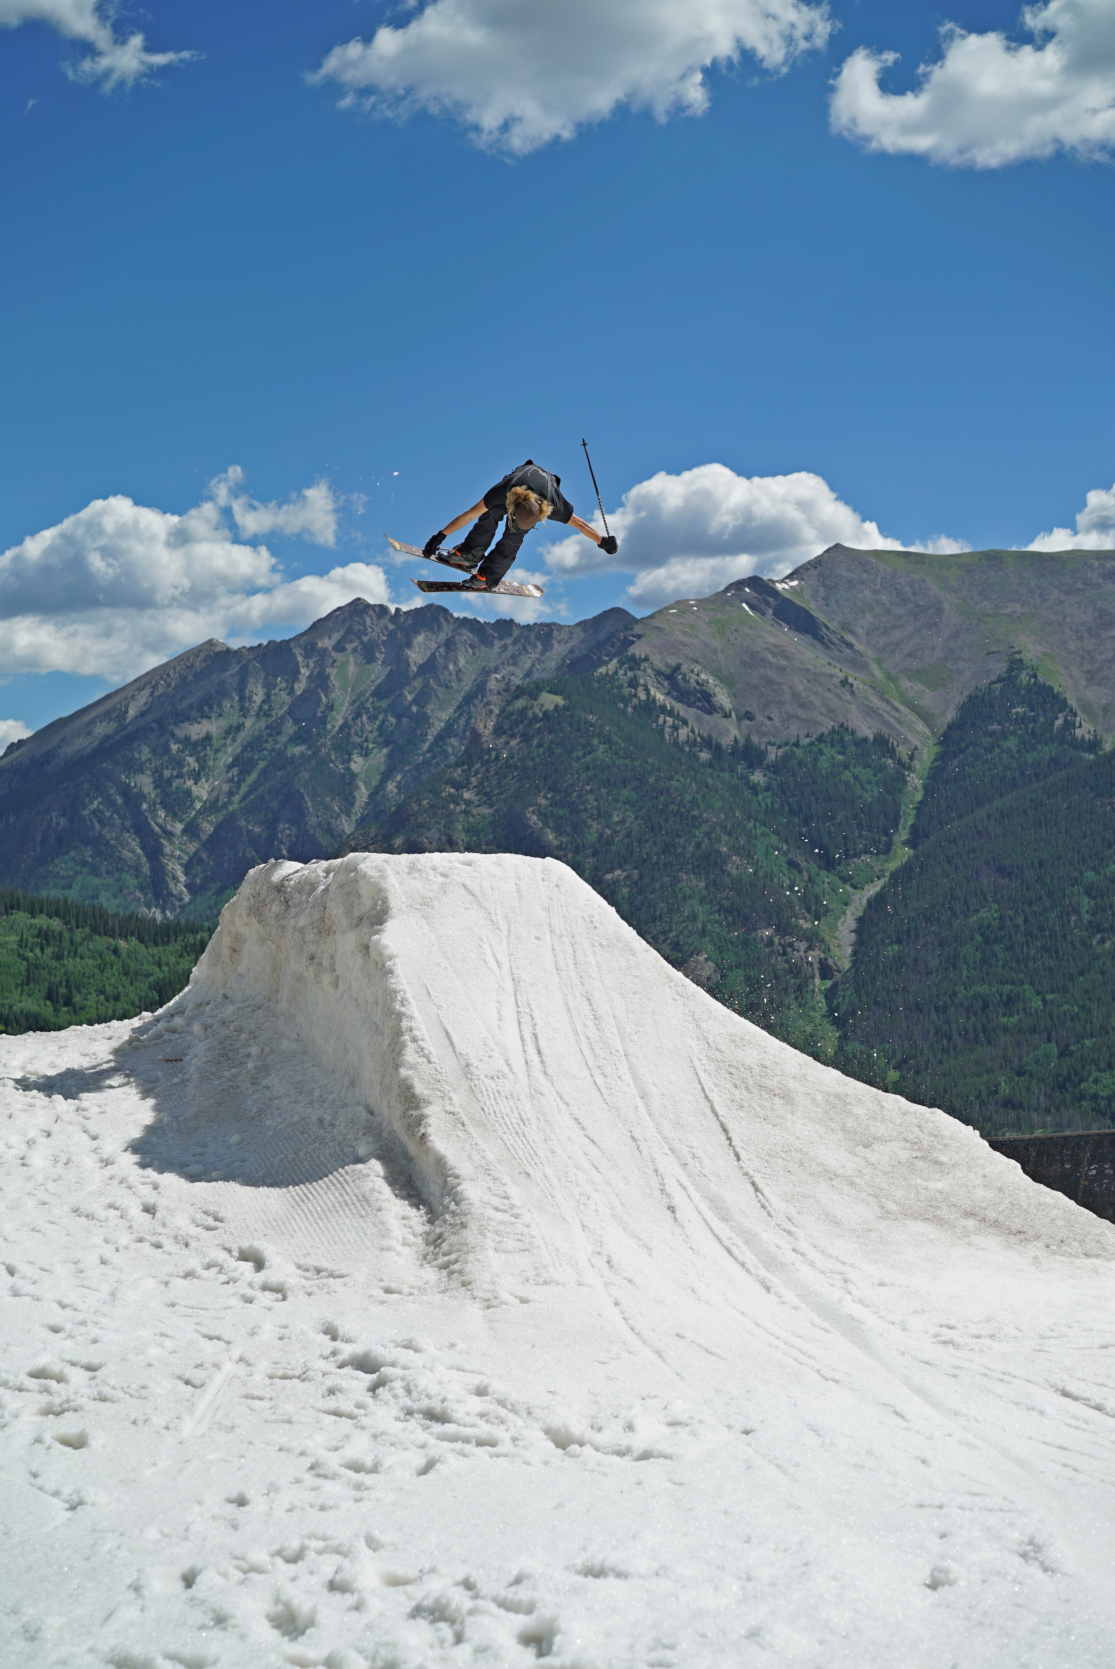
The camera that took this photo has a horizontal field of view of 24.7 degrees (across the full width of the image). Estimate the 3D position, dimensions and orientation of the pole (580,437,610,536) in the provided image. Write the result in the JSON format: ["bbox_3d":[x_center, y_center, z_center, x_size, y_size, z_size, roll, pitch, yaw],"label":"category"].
[{"bbox_3d":[0.288,-2.428,18.200,0.060,0.900,0.060,-14,0,0],"label":"pole"}]

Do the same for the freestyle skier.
[{"bbox_3d":[-0.265,-2.204,18.200,1.400,0.950,0.880,-1,-3,18],"label":"freestyle skier"}]

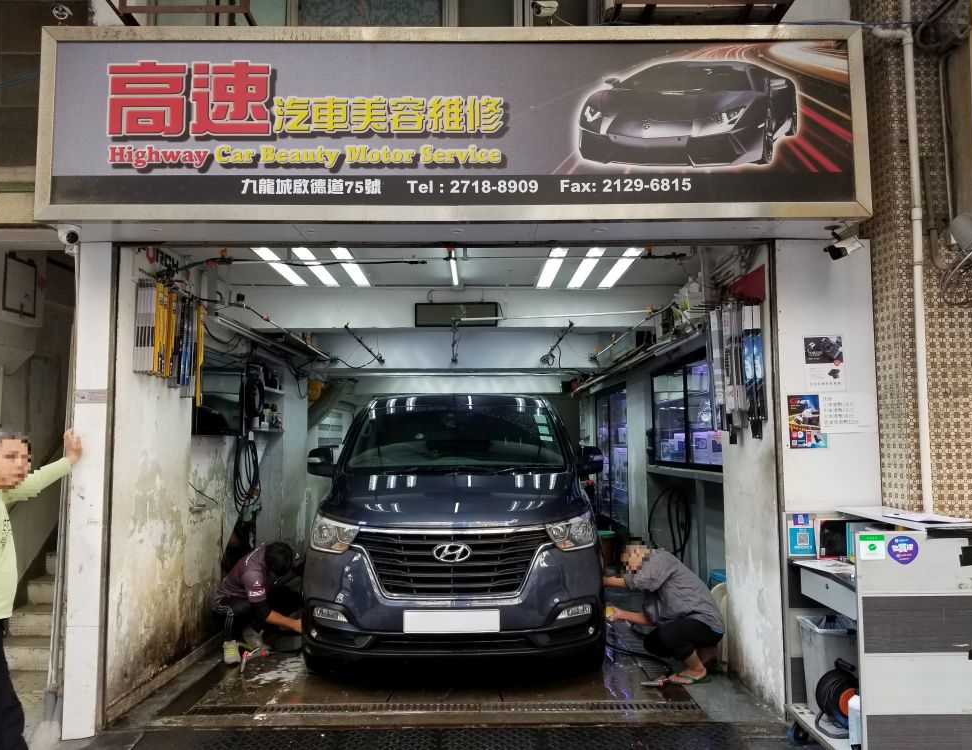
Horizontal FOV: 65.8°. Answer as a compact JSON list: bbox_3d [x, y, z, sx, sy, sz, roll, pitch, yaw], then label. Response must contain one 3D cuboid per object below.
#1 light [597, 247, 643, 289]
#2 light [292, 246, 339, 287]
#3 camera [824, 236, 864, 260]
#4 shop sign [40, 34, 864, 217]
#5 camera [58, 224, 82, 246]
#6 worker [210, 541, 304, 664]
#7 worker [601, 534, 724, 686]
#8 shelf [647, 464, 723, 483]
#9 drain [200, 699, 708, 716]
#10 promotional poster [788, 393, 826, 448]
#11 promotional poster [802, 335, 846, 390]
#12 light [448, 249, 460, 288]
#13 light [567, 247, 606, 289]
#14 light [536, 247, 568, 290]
[{"bbox_3d":[0.921,-0.757,5.228,0.100,0.060,1.240,0,-5,-1],"label":"light"},{"bbox_3d":[-1.148,-0.745,5.146,0.100,0.040,1.200,0,-4,-2],"label":"light"},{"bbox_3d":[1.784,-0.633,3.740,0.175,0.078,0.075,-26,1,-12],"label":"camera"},{"bbox_3d":[-0.168,-1.267,3.940,4.180,1.000,0.300,0,-5,-1],"label":"shop sign"},{"bbox_3d":[-2.054,-0.684,3.710,0.120,0.100,0.120,3,-5,-36],"label":"camera"},{"bbox_3d":[-1.583,1.571,5.315,0.700,0.790,0.560,-4,-6,38],"label":"worker"},{"bbox_3d":[1.145,1.504,4.923,0.760,0.880,0.500,0,-5,-3],"label":"worker"},{"bbox_3d":[1.784,0.824,6.298,0.280,0.080,2.400,0,-5,-1],"label":"shelf"},{"bbox_3d":[-0.230,1.896,4.226,2.880,0.050,0.170,0,-4,-1],"label":"drain"},{"bbox_3d":[1.758,0.255,4.108,0.212,0.297,0.008,0,-5,-1],"label":"promotional poster"},{"bbox_3d":[1.868,-0.062,4.136,0.216,0.303,0.008,0,-5,-1],"label":"promotional poster"},{"bbox_3d":[-0.212,-0.740,5.027,0.050,0.060,1.200,0,-4,-1],"label":"light"},{"bbox_3d":[0.686,-0.756,5.221,0.100,0.060,1.240,0,-5,-1],"label":"light"},{"bbox_3d":[0.440,-0.721,5.080,0.100,0.040,1.220,0,-4,-1],"label":"light"}]

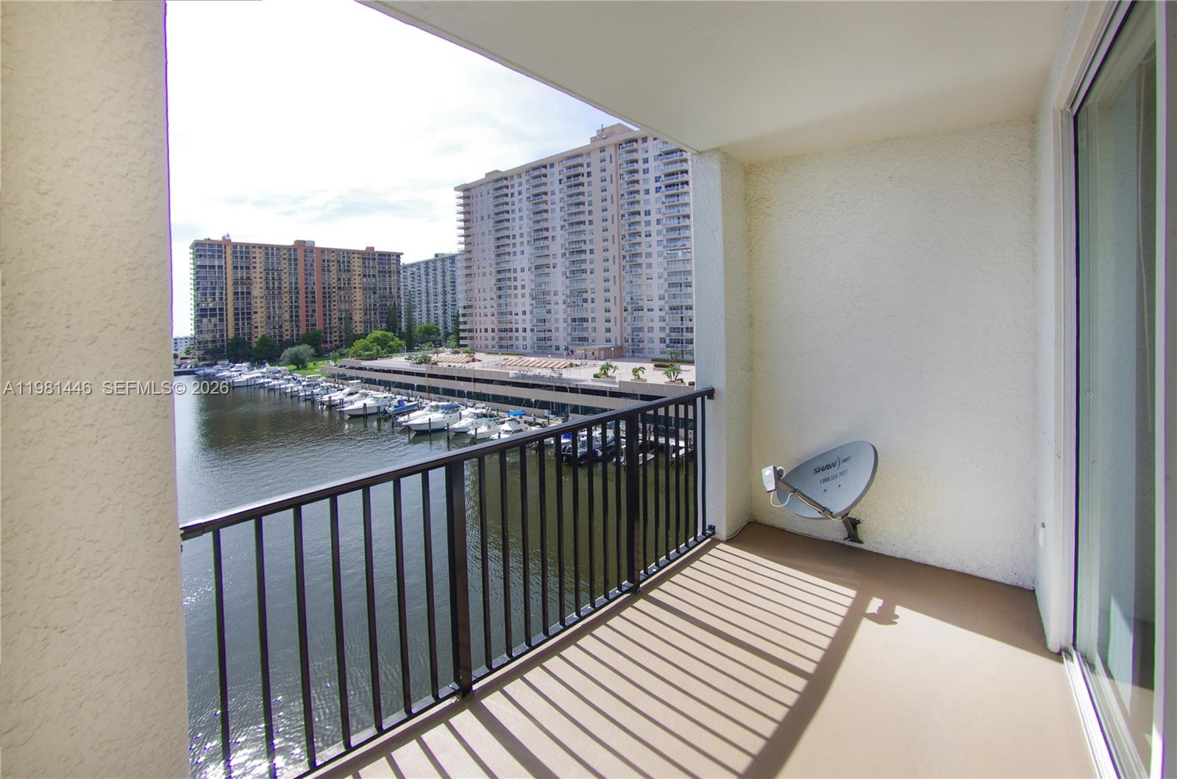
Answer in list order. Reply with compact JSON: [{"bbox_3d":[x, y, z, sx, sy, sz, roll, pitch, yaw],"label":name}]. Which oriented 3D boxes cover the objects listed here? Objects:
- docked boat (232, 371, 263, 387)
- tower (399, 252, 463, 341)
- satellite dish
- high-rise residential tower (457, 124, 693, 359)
[{"bbox_3d":[-104.500,-3.000,150.500,3.200,4.300,9.500,2,5,38],"label":"docked boat"},{"bbox_3d":[-97.000,-64.000,354.000,112.000,64.000,21.000,2,6,39],"label":"tower"},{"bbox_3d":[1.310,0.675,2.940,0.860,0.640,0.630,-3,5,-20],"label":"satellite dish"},{"bbox_3d":[8.500,-41.000,140.000,114.000,64.000,21.000,2,6,39],"label":"high-rise residential tower"}]

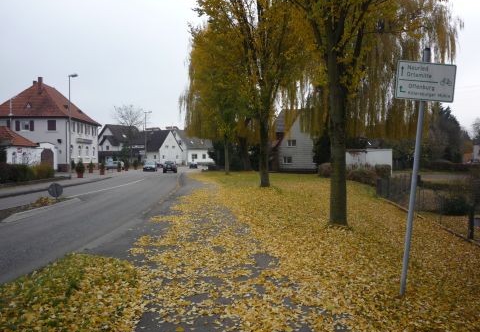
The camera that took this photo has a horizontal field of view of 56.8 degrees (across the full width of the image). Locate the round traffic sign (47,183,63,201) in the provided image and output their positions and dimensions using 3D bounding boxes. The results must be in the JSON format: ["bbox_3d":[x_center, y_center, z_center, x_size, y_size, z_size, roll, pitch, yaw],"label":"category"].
[{"bbox_3d":[-7.525,1.034,18.000,0.600,0.720,0.090,0,1,-8],"label":"round traffic sign"}]

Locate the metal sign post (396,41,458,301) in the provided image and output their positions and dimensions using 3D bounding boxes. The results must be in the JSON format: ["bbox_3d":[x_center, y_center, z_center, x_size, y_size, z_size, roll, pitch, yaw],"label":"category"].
[{"bbox_3d":[2.089,0.064,5.280,0.700,2.944,0.090,6,0,3],"label":"metal sign post"}]

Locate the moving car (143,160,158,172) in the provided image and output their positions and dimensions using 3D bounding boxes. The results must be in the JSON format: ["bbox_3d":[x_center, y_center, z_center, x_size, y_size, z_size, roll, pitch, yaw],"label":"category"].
[{"bbox_3d":[-12.494,0.070,61.800,1.720,1.480,4.100,0,1,-6],"label":"moving car"}]

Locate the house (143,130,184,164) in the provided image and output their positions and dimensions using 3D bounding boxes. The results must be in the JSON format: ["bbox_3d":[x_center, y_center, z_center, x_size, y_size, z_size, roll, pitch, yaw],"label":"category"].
[{"bbox_3d":[-19.737,-4.559,113.000,7.800,8.800,8.000,1,1,35],"label":"house"}]

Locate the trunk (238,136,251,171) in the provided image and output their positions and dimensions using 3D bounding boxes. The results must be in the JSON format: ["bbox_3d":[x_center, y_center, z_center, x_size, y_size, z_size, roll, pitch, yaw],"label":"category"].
[{"bbox_3d":[0.787,-1.746,63.500,1.200,4.900,1.200,0,1,0],"label":"trunk"}]

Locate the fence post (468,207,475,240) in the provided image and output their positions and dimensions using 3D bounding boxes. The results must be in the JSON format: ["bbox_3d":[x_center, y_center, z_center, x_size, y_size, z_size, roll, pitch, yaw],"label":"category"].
[{"bbox_3d":[4.694,1.146,9.000,0.090,0.710,0.090,0,1,7],"label":"fence post"}]

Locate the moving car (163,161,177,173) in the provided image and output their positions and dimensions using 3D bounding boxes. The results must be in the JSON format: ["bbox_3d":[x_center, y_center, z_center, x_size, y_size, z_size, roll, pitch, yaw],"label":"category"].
[{"bbox_3d":[-9.106,0.143,57.800,1.760,1.650,4.100,0,1,-7],"label":"moving car"}]

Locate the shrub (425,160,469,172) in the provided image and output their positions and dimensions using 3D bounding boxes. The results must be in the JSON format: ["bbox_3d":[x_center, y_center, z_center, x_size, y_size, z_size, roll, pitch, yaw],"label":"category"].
[{"bbox_3d":[28.390,0.014,61.000,6.000,1.550,1.300,0,1,0],"label":"shrub"}]

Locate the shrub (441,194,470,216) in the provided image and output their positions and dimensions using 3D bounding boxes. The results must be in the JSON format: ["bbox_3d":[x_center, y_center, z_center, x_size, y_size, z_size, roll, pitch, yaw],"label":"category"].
[{"bbox_3d":[6.411,1.169,13.200,0.880,0.630,0.800,0,1,0],"label":"shrub"}]

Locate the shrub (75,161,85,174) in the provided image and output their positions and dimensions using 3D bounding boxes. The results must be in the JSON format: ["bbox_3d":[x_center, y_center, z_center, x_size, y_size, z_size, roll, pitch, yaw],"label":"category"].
[{"bbox_3d":[-13.938,0.079,38.700,0.800,1.200,0.800,0,1,0],"label":"shrub"}]

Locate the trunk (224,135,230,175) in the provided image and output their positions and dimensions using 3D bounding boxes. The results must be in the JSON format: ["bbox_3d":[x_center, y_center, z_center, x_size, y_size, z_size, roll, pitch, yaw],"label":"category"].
[{"bbox_3d":[-1.417,-1.247,50.300,0.520,4.350,0.520,0,1,0],"label":"trunk"}]

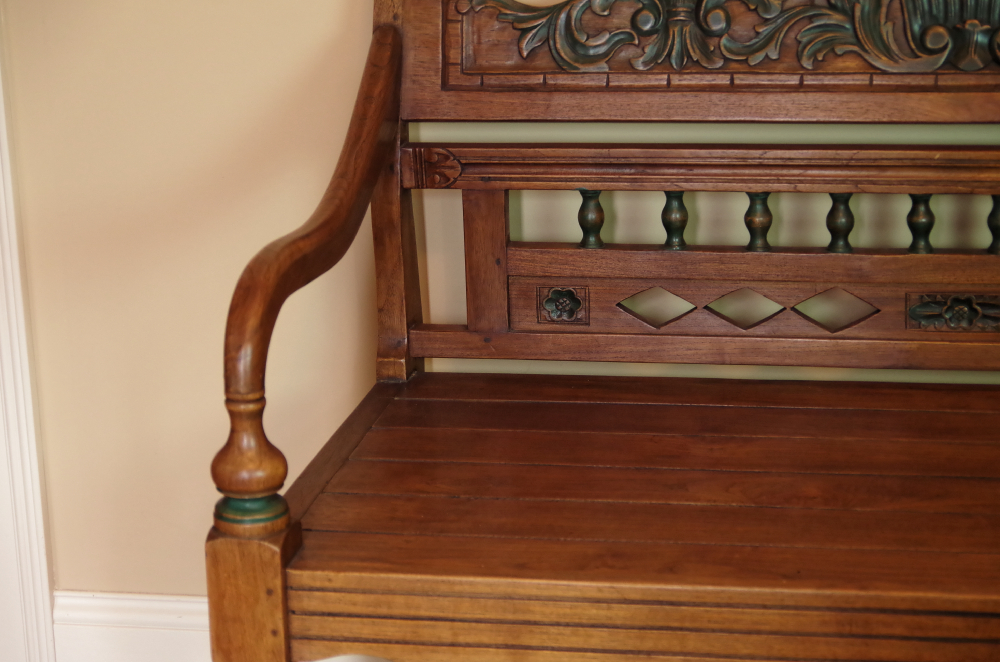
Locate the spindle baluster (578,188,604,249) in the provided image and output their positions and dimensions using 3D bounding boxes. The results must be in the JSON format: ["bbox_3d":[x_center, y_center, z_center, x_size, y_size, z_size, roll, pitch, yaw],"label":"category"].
[{"bbox_3d":[0.091,-0.113,2.478,0.027,0.059,0.027,1,15,10],"label":"spindle baluster"}]

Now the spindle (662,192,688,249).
[{"bbox_3d":[0.173,-0.111,2.463,0.027,0.060,0.027,1,15,10],"label":"spindle"}]

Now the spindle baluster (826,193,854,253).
[{"bbox_3d":[0.333,-0.107,2.435,0.027,0.060,0.027,1,15,10],"label":"spindle baluster"}]

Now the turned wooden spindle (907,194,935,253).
[{"bbox_3d":[0.409,-0.106,2.421,0.027,0.060,0.027,1,15,10],"label":"turned wooden spindle"}]

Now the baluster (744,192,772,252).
[{"bbox_3d":[0.254,-0.110,2.449,0.027,0.060,0.027,1,15,10],"label":"baluster"}]

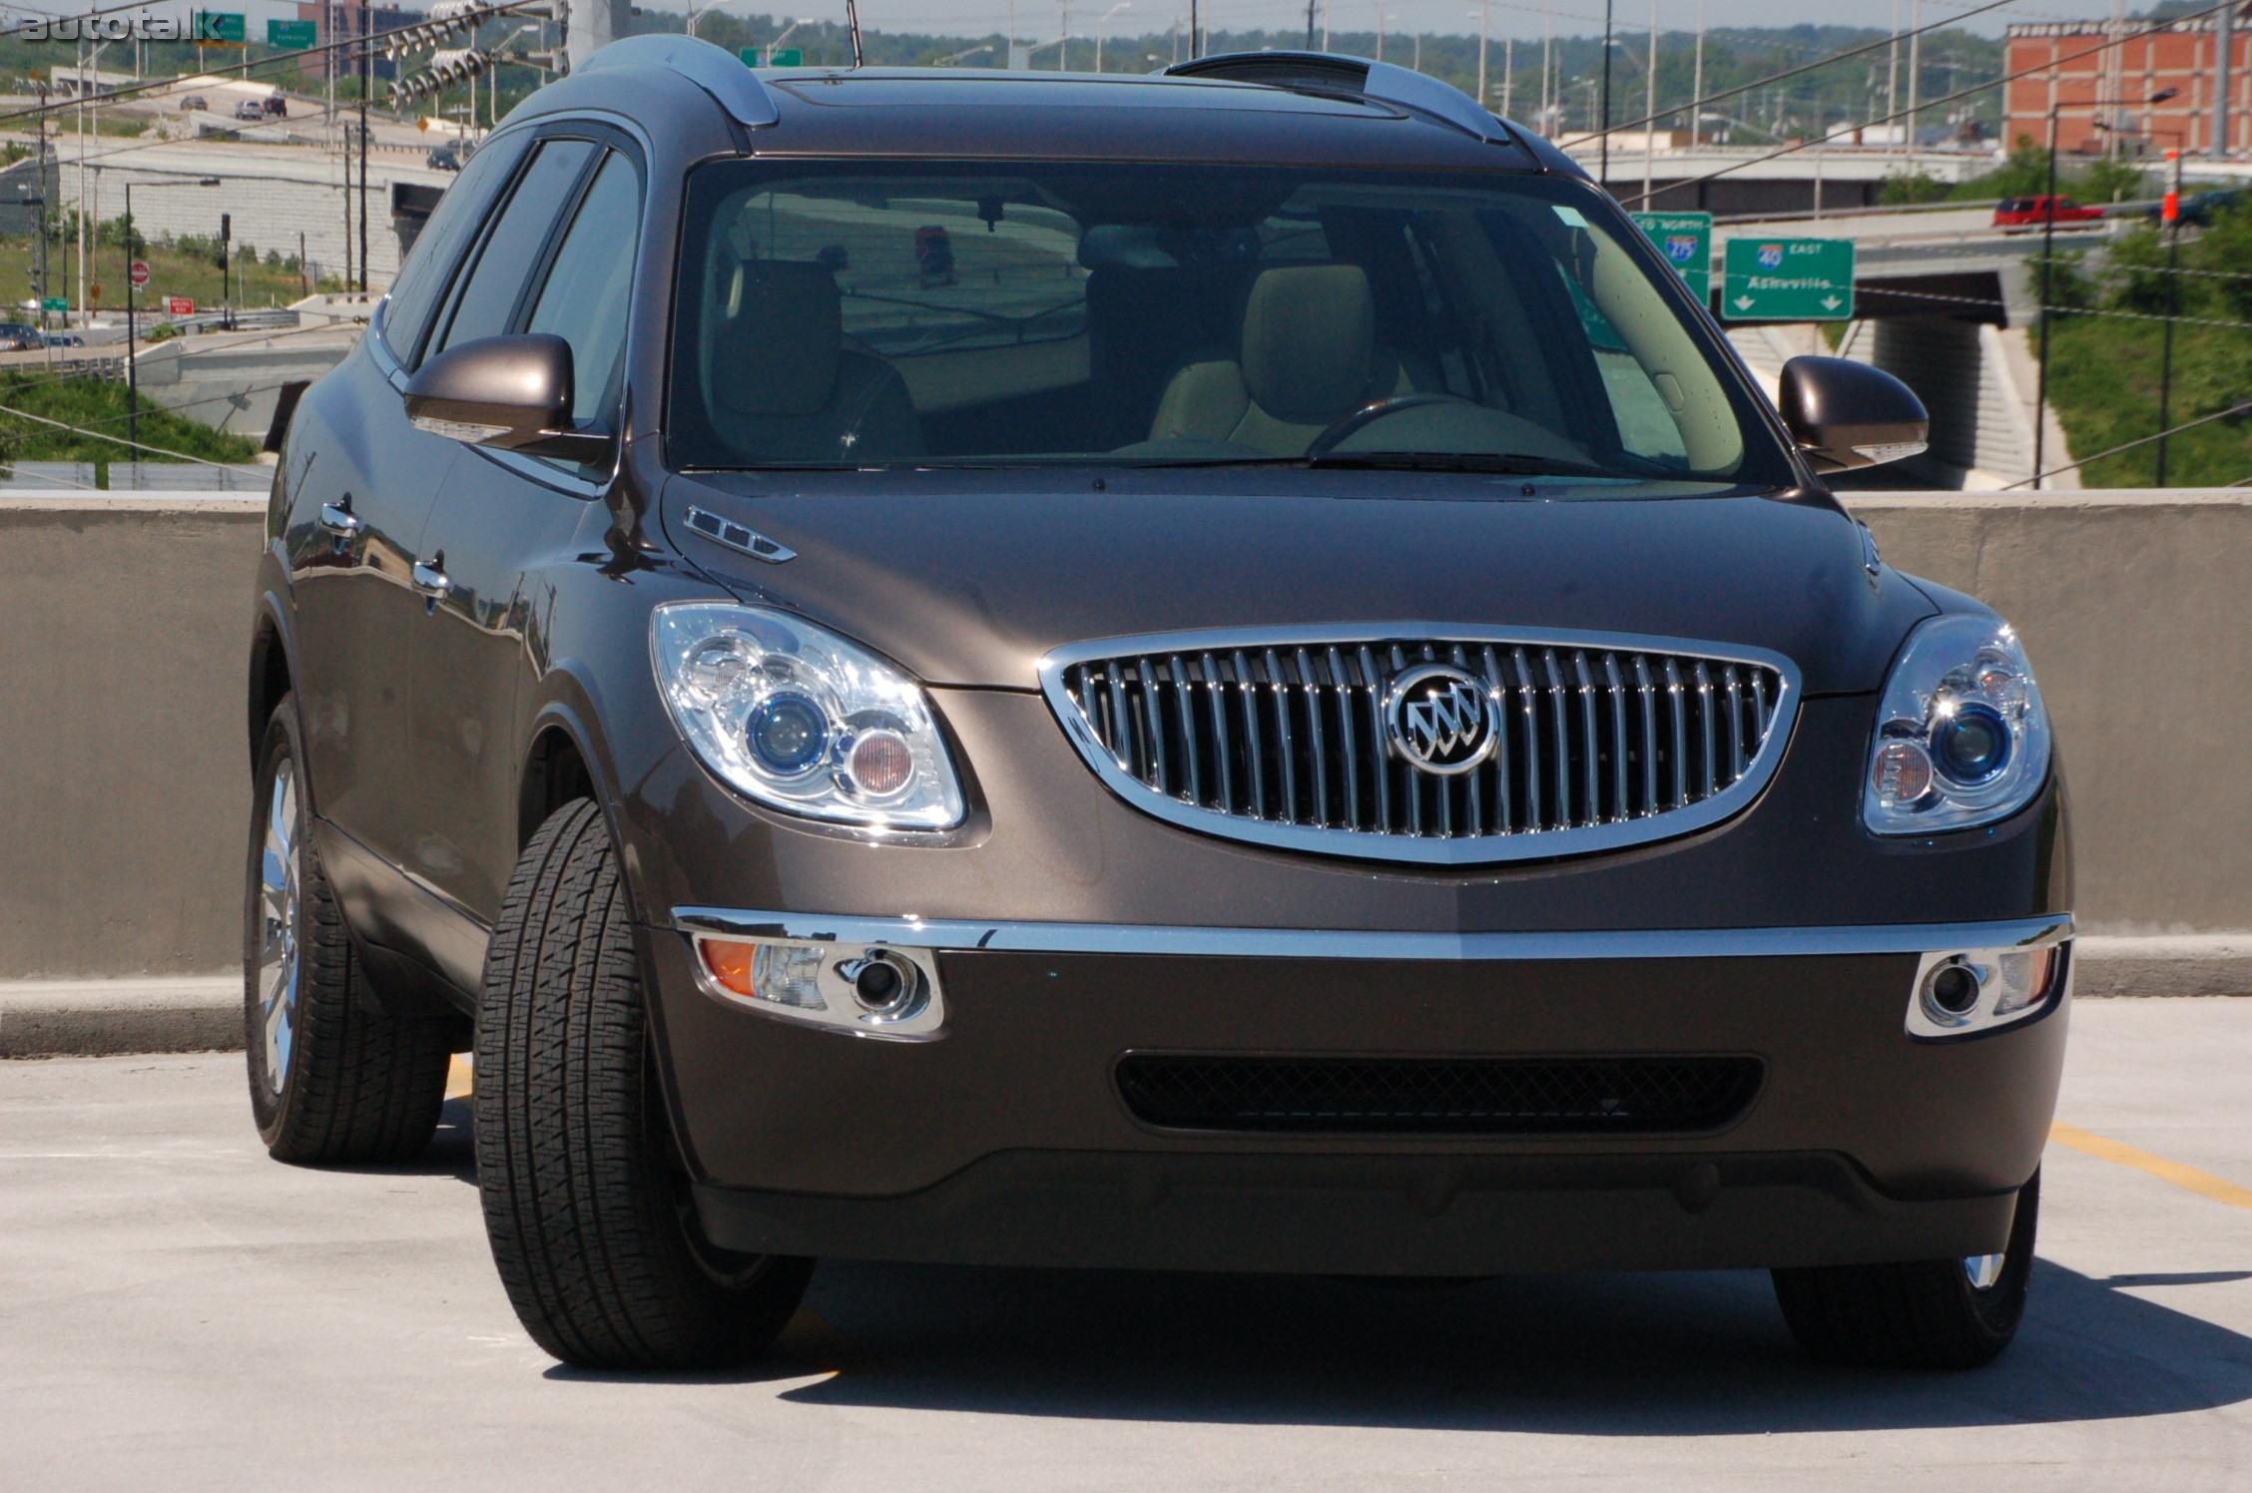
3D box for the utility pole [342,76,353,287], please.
[{"bbox_3d":[-39.870,-28.671,480.000,0.320,10.800,0.320,1,3,0],"label":"utility pole"}]

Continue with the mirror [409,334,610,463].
[{"bbox_3d":[-0.844,-0.483,12.851,0.280,0.172,0.185,1,2,-12],"label":"mirror"}]

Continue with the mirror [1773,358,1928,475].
[{"bbox_3d":[1.015,-0.463,13.252,0.280,0.172,0.185,1,2,-12],"label":"mirror"}]

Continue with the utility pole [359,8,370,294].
[{"bbox_3d":[-38.863,-31.227,479.547,0.340,16.500,0.340,1,3,-5],"label":"utility pole"}]

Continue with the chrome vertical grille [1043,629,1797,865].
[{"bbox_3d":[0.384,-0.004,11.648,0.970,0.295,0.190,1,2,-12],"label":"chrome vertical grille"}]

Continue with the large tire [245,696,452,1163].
[{"bbox_3d":[-1.263,0.286,15.196,0.255,0.785,0.785,1,2,-12],"label":"large tire"}]

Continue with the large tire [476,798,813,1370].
[{"bbox_3d":[-0.615,0.436,12.487,0.255,0.780,0.788,2,3,19],"label":"large tire"}]

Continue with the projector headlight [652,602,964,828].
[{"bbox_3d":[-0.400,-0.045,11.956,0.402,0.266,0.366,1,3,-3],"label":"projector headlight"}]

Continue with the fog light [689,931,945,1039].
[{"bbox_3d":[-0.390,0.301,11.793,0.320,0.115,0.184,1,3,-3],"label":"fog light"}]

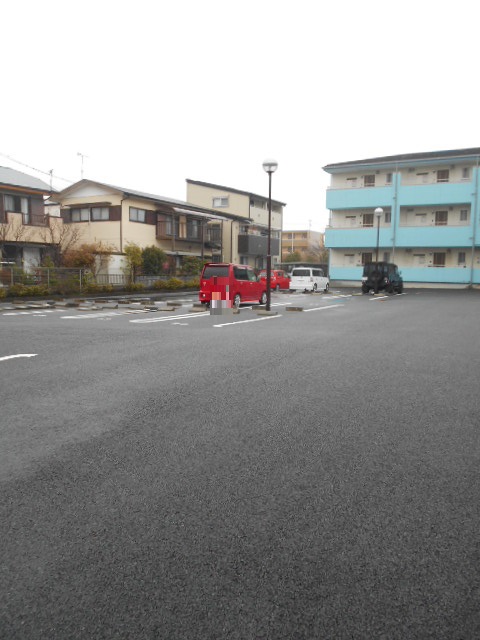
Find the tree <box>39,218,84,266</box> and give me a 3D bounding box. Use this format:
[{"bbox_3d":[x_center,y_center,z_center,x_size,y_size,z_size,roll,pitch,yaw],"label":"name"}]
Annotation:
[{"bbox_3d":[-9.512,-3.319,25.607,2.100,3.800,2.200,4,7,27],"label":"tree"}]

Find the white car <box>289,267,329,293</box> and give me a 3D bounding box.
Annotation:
[{"bbox_3d":[5.073,-2.861,34.281,1.690,1.610,3.850,4,7,28],"label":"white car"}]

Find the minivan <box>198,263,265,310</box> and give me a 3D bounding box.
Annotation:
[{"bbox_3d":[-0.143,-1.435,19.706,1.475,1.660,3.400,4,7,28],"label":"minivan"}]

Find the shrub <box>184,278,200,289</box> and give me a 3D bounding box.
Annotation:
[{"bbox_3d":[-3.221,-2.533,33.821,1.000,0.760,1.400,4,7,27],"label":"shrub"}]

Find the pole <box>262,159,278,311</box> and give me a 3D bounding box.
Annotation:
[{"bbox_3d":[1.032,-2.815,16.298,0.510,5.120,0.510,1,6,0],"label":"pole"}]

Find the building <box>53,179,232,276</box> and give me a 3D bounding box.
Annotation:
[{"bbox_3d":[-6.282,-5.946,36.493,6.200,7.000,14.100,4,7,27],"label":"building"}]

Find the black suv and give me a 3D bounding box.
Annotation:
[{"bbox_3d":[9.301,-2.653,30.980,1.790,1.880,3.980,4,7,29],"label":"black suv"}]

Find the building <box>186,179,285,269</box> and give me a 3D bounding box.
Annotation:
[{"bbox_3d":[-0.123,-8.410,47.594,6.800,9.800,8.000,4,7,27],"label":"building"}]

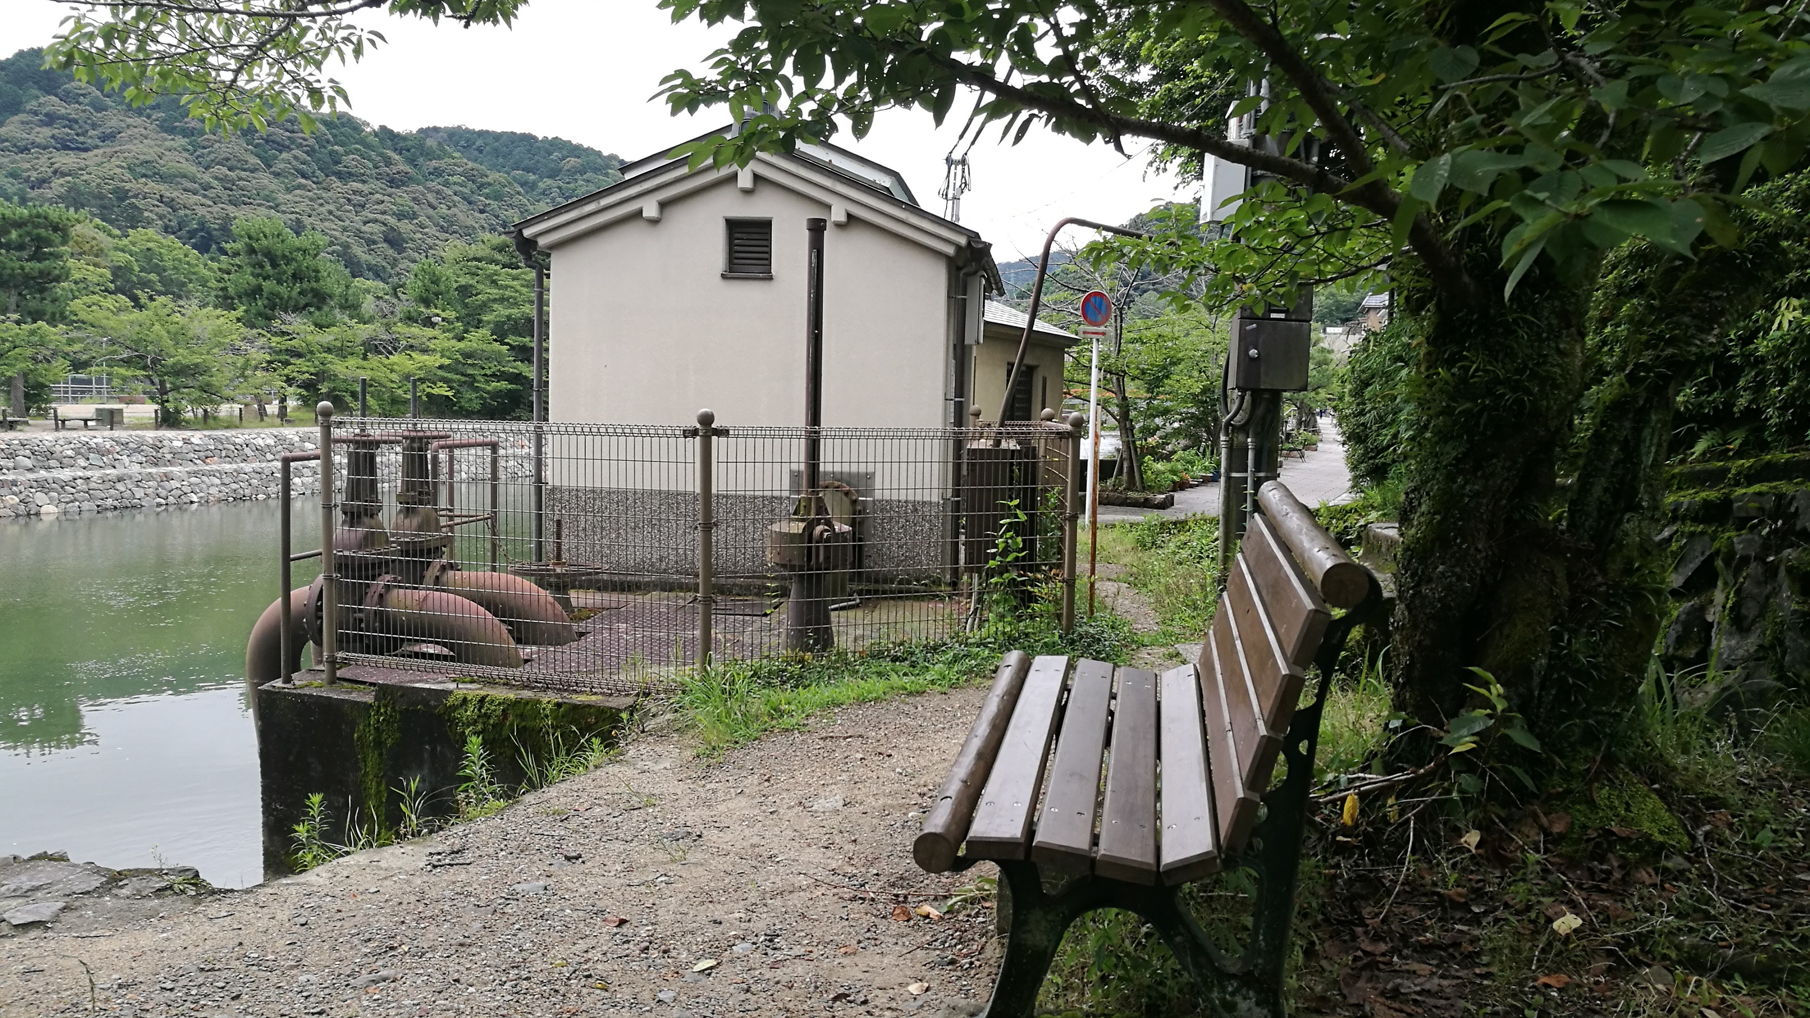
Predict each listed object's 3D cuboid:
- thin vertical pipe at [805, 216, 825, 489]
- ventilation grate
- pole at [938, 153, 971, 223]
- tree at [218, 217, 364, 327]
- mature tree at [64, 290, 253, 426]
[{"bbox_3d":[-0.460,-0.793,7.200,0.090,1.384,0.090,1,6,0],"label":"thin vertical pipe"},{"bbox_3d":[-1.031,-1.740,9.430,0.330,0.390,0.090,2,6,9],"label":"ventilation grate"},{"bbox_3d":[1.665,-7.823,50.499,1.100,9.500,0.600,1,6,0],"label":"pole"},{"bbox_3d":[-26.232,-8.323,60.000,6.310,8.126,6.000,1,6,0],"label":"tree"},{"bbox_3d":[-26.262,-5.320,49.758,6.561,4.607,6.200,1,6,0],"label":"mature tree"}]

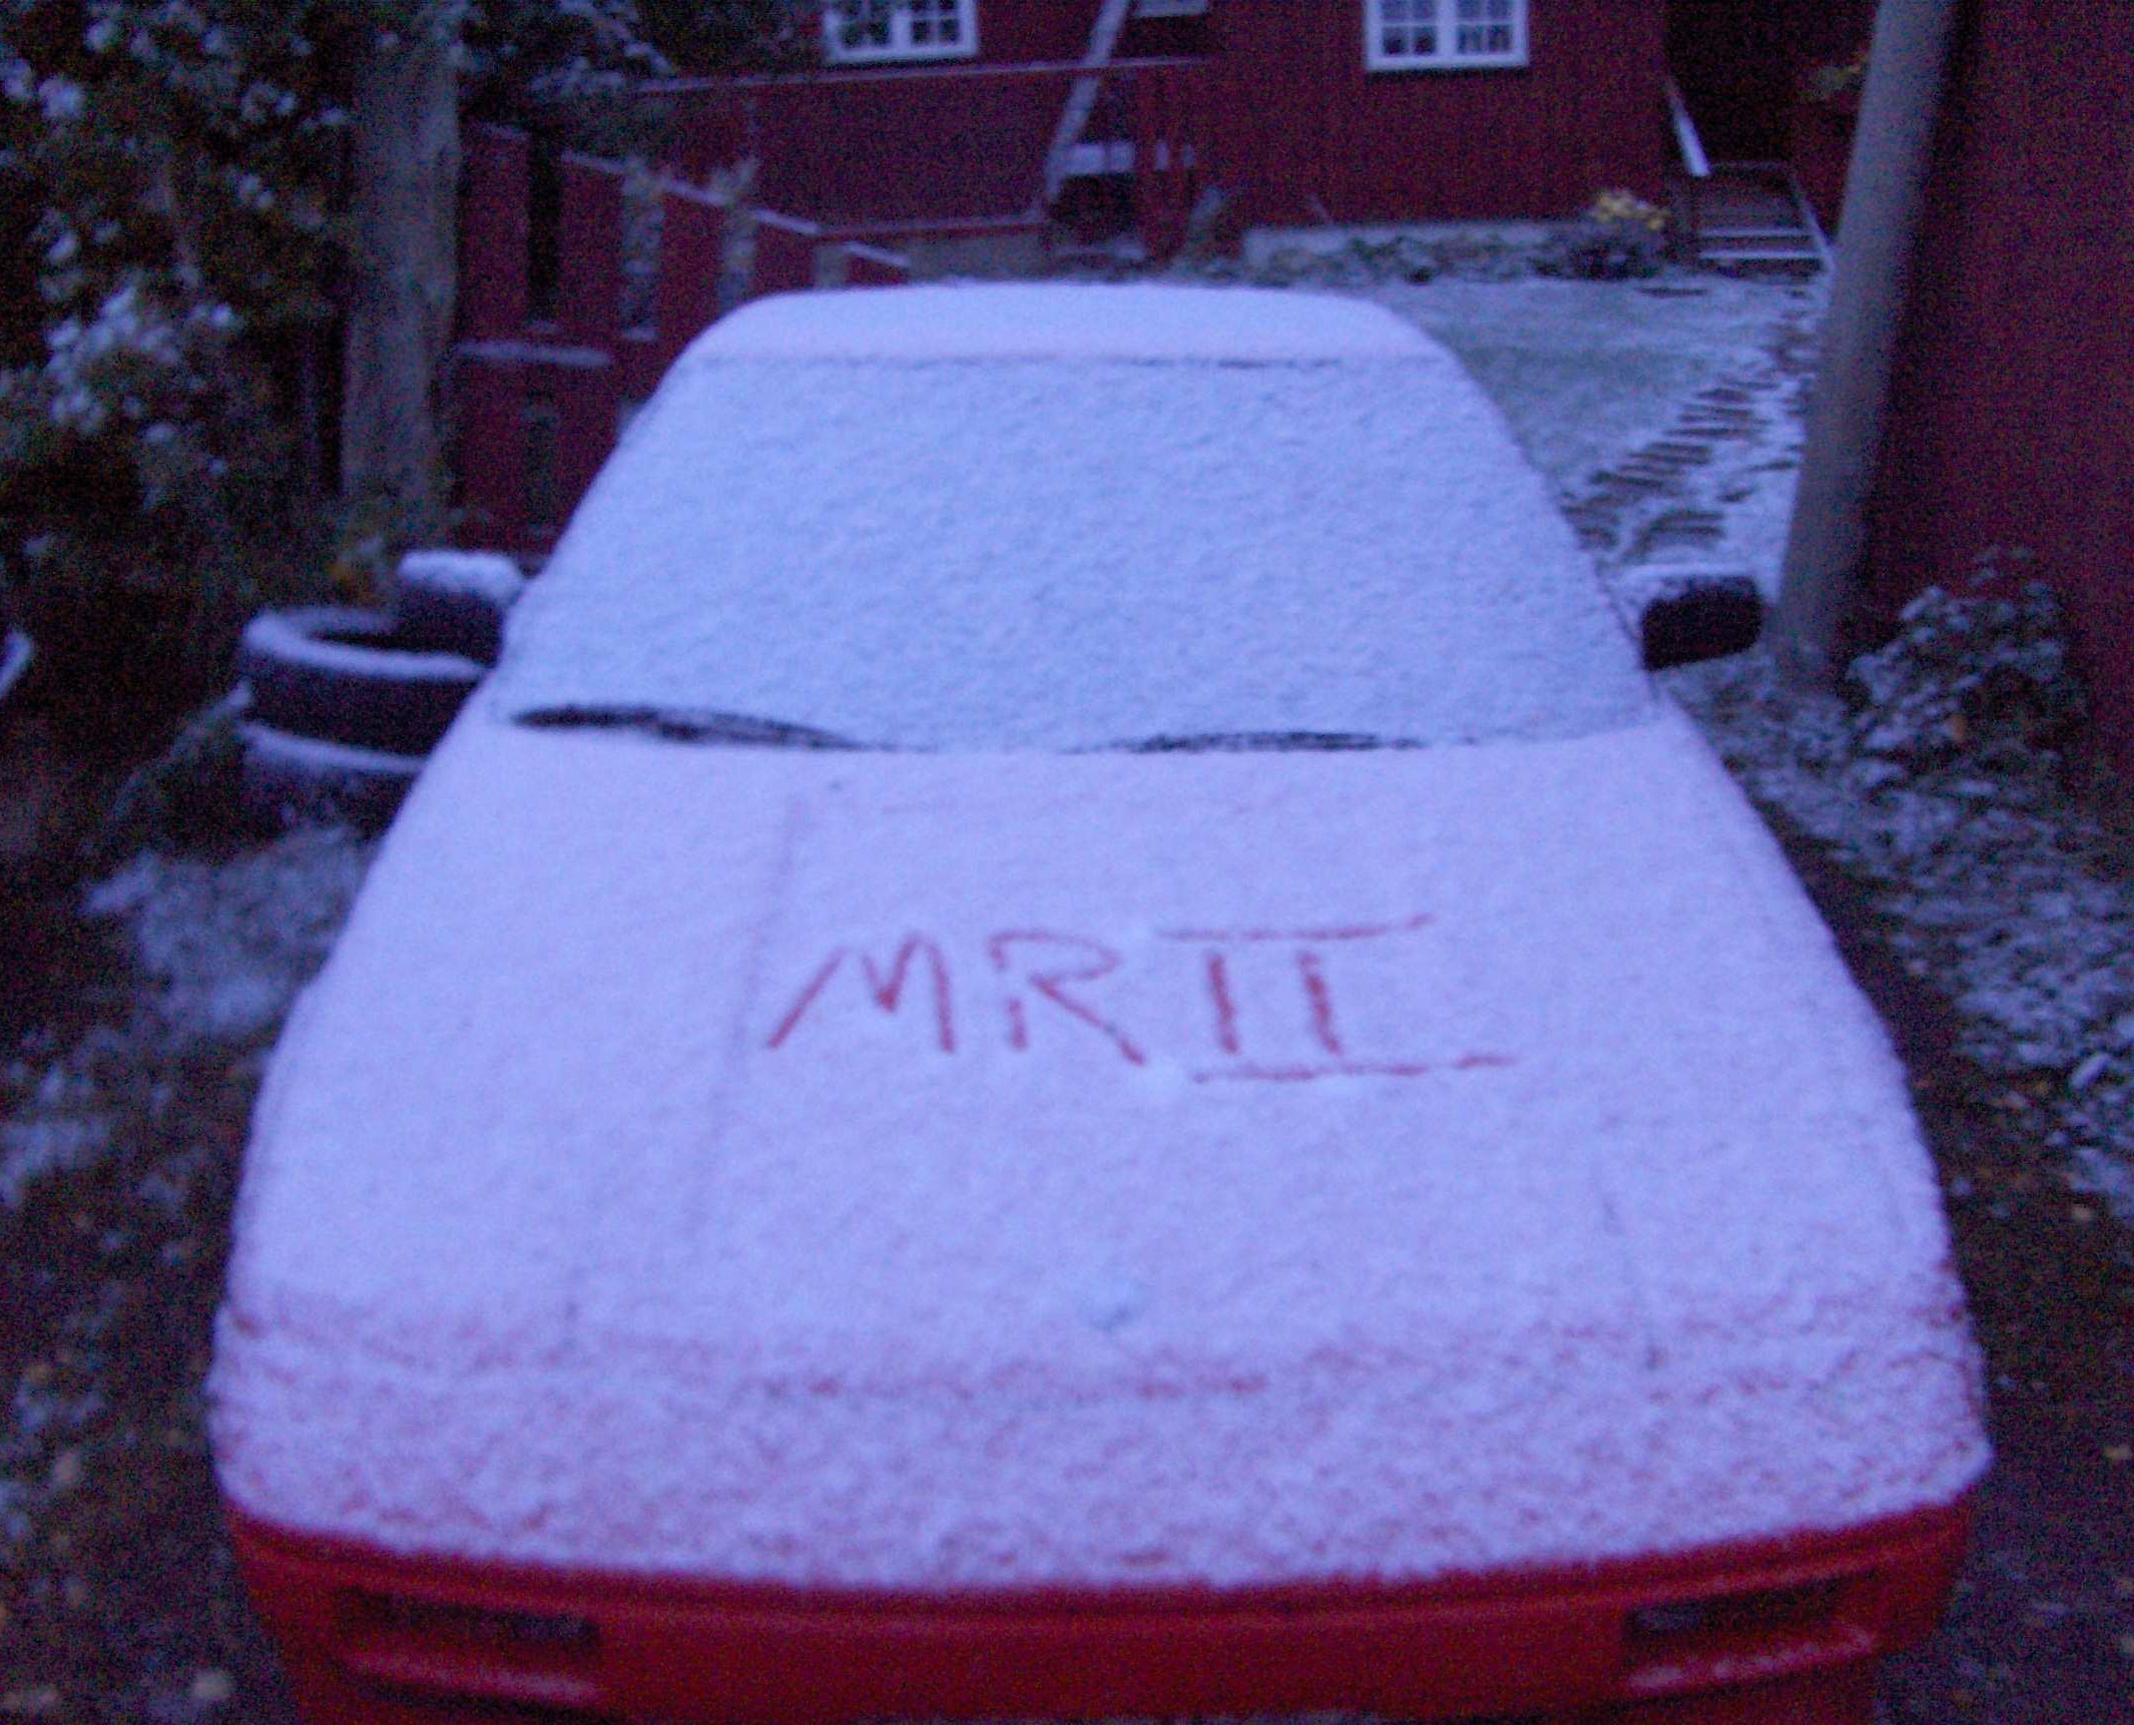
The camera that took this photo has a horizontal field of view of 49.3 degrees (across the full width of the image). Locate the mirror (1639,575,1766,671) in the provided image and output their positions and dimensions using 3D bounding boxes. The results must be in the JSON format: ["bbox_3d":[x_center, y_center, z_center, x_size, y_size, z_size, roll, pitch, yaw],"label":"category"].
[{"bbox_3d":[0.842,-0.317,3.100,0.175,0.115,0.090,0,21,-2],"label":"mirror"}]

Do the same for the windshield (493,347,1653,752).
[{"bbox_3d":[0.014,-0.396,3.033,1.420,0.100,0.750,0,50,-2],"label":"windshield"}]

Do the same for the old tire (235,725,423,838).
[{"bbox_3d":[-1.389,-0.191,4.800,0.610,0.180,0.610,4,20,0],"label":"old tire"}]

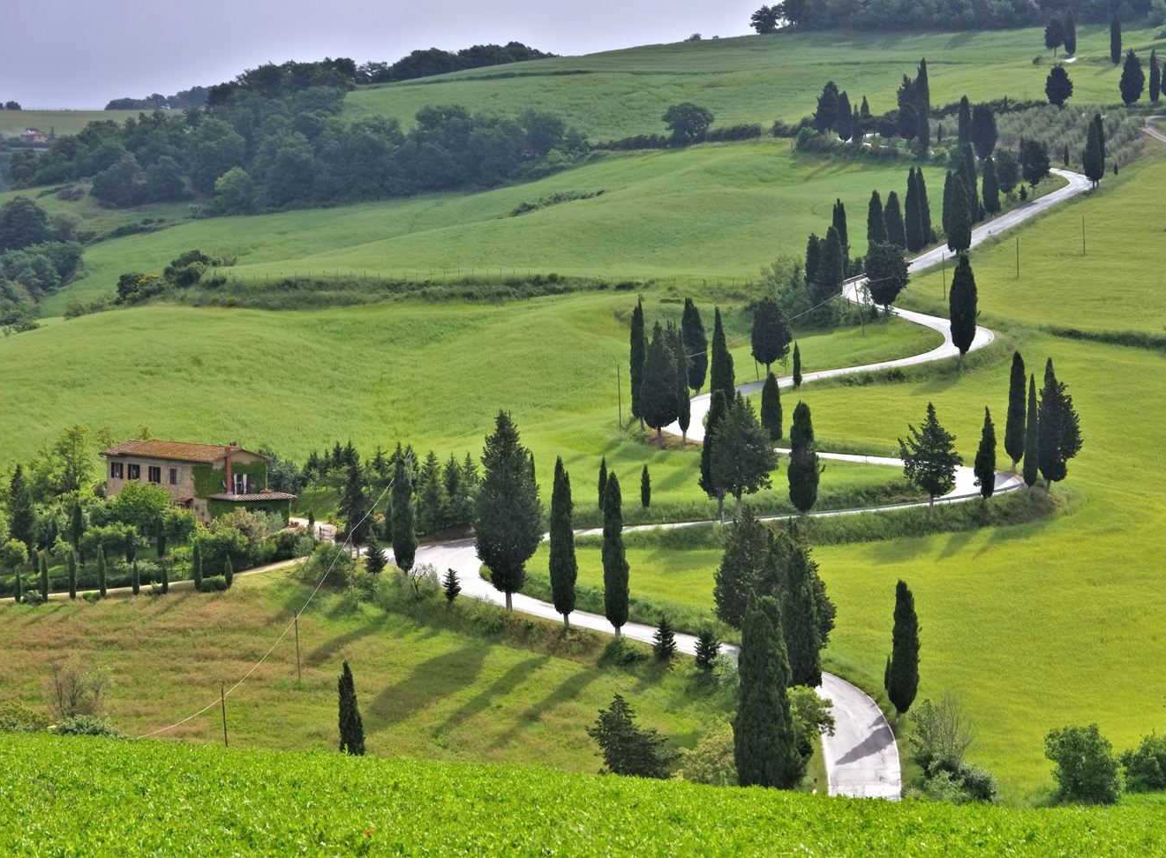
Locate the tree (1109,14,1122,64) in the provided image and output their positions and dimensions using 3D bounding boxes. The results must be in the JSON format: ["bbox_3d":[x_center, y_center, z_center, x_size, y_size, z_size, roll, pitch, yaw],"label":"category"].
[{"bbox_3d":[148.430,-108.250,970.000,3.380,14.660,3.380,0,4,0],"label":"tree"}]

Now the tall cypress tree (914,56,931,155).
[{"bbox_3d":[71.560,-67.822,735.000,3.630,20.720,3.630,0,4,0],"label":"tall cypress tree"}]

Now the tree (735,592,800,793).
[{"bbox_3d":[13.980,20.450,265.000,4.930,15.480,4.930,0,4,0],"label":"tree"}]

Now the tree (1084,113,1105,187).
[{"bbox_3d":[99.704,-54.348,680.000,3.950,14.620,3.950,0,4,0],"label":"tree"}]

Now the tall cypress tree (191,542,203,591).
[{"bbox_3d":[-35.990,12.700,325.000,1.040,4.630,1.040,0,4,0],"label":"tall cypress tree"}]

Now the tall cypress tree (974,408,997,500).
[{"bbox_3d":[38.750,2.630,335.000,2.190,9.370,2.150,0,4,0],"label":"tall cypress tree"}]

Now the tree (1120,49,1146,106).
[{"bbox_3d":[141.240,-90.130,895.000,6.500,14.830,6.500,0,4,0],"label":"tree"}]

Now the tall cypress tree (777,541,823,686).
[{"bbox_3d":[17.580,15.200,282.000,3.530,12.540,3.530,0,4,0],"label":"tall cypress tree"}]

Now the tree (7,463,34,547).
[{"bbox_3d":[-54.200,7.520,336.000,2.640,8.400,2.640,0,4,0],"label":"tree"}]

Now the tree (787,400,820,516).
[{"bbox_3d":[22.503,2.949,356.000,3.100,11.900,3.100,0,4,0],"label":"tree"}]

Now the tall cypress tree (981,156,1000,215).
[{"bbox_3d":[71.942,-42.897,615.000,3.220,10.370,3.220,0,4,0],"label":"tall cypress tree"}]

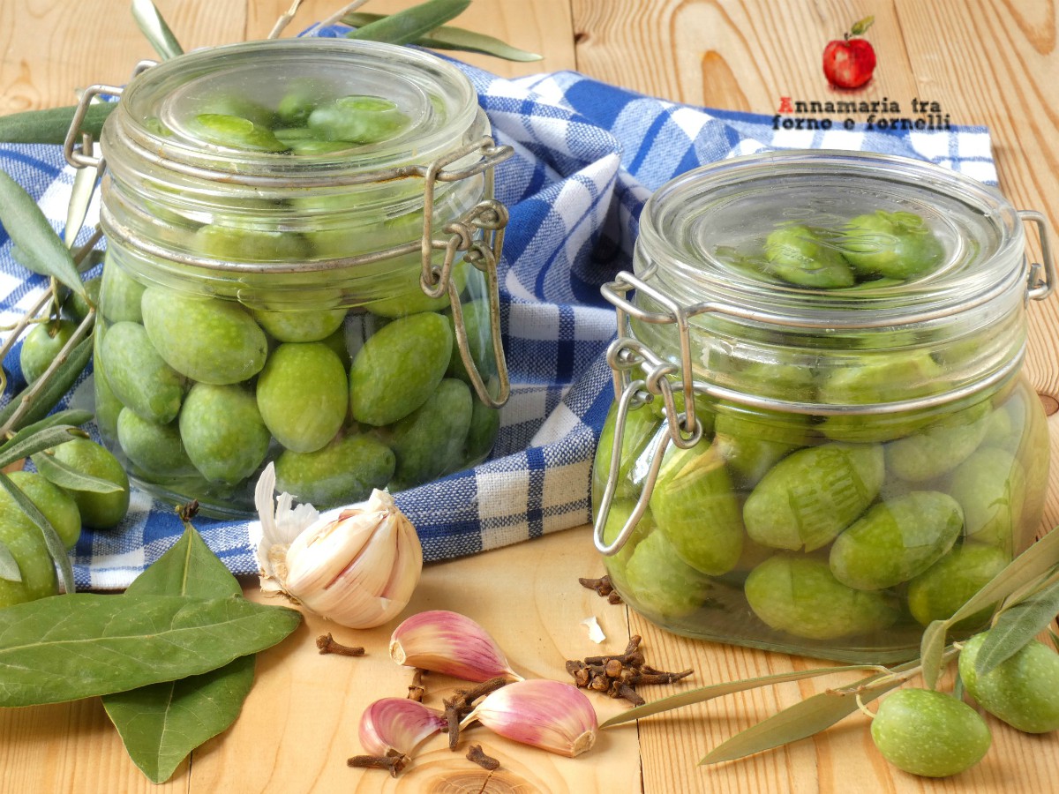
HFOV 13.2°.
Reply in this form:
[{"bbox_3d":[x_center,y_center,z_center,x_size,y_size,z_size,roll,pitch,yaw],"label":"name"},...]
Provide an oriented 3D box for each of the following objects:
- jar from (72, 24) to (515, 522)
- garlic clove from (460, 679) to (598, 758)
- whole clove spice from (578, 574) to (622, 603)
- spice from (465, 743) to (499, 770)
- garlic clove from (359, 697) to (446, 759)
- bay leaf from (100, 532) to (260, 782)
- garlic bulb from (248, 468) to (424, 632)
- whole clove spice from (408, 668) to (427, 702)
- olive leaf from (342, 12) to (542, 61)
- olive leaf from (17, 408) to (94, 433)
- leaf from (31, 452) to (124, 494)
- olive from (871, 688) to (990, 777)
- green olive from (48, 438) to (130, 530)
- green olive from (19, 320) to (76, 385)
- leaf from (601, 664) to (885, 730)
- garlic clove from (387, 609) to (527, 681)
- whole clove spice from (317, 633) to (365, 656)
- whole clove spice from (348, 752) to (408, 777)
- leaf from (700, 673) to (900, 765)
[{"bbox_3d":[-0.064,-0.034,1.243,0.126,0.099,0.112,16,30,29],"label":"jar"},{"bbox_3d":[0.000,0.078,1.108,0.035,0.015,0.018,9,28,17],"label":"garlic clove"},{"bbox_3d":[0.018,0.049,1.176,0.013,0.005,0.006,20,33,34],"label":"whole clove spice"},{"bbox_3d":[-0.011,0.087,1.103,0.011,0.004,0.004,23,35,38],"label":"spice"},{"bbox_3d":[-0.031,0.080,1.106,0.022,0.013,0.017,-7,28,-14],"label":"garlic clove"},{"bbox_3d":[-0.087,0.063,1.139,0.041,0.010,0.110,0,31,0],"label":"bay leaf"},{"bbox_3d":[-0.049,0.040,1.172,0.043,0.038,0.036,1,27,0],"label":"garlic bulb"},{"bbox_3d":[-0.028,0.072,1.144,0.005,0.005,0.015,4,27,6],"label":"whole clove spice"},{"bbox_3d":[-0.029,-0.117,1.500,0.073,0.008,0.014,10,28,17],"label":"olive leaf"},{"bbox_3d":[-0.125,0.006,1.209,0.027,0.005,0.009,-20,33,-34],"label":"olive leaf"},{"bbox_3d":[-0.119,0.019,1.199,0.031,0.005,0.006,24,53,7],"label":"leaf"},{"bbox_3d":[0.097,0.081,1.112,0.032,0.021,0.021,16,31,27],"label":"olive"},{"bbox_3d":[-0.116,0.023,1.203,0.021,0.021,0.027,-8,28,-15],"label":"green olive"},{"bbox_3d":[-0.133,-0.012,1.271,0.019,0.021,0.024,1,27,1],"label":"green olive"},{"bbox_3d":[0.053,0.074,1.136,0.075,0.008,0.010,-11,29,-12],"label":"leaf"},{"bbox_3d":[-0.018,0.063,1.151,0.034,0.016,0.018,8,28,13],"label":"garlic clove"},{"bbox_3d":[-0.047,0.062,1.150,0.013,0.005,0.005,8,28,15],"label":"whole clove spice"},{"bbox_3d":[-0.037,0.089,1.111,0.015,0.005,0.006,2,27,3],"label":"whole clove spice"},{"bbox_3d":[0.069,0.078,1.129,0.067,0.006,0.015,-22,34,-27],"label":"leaf"}]

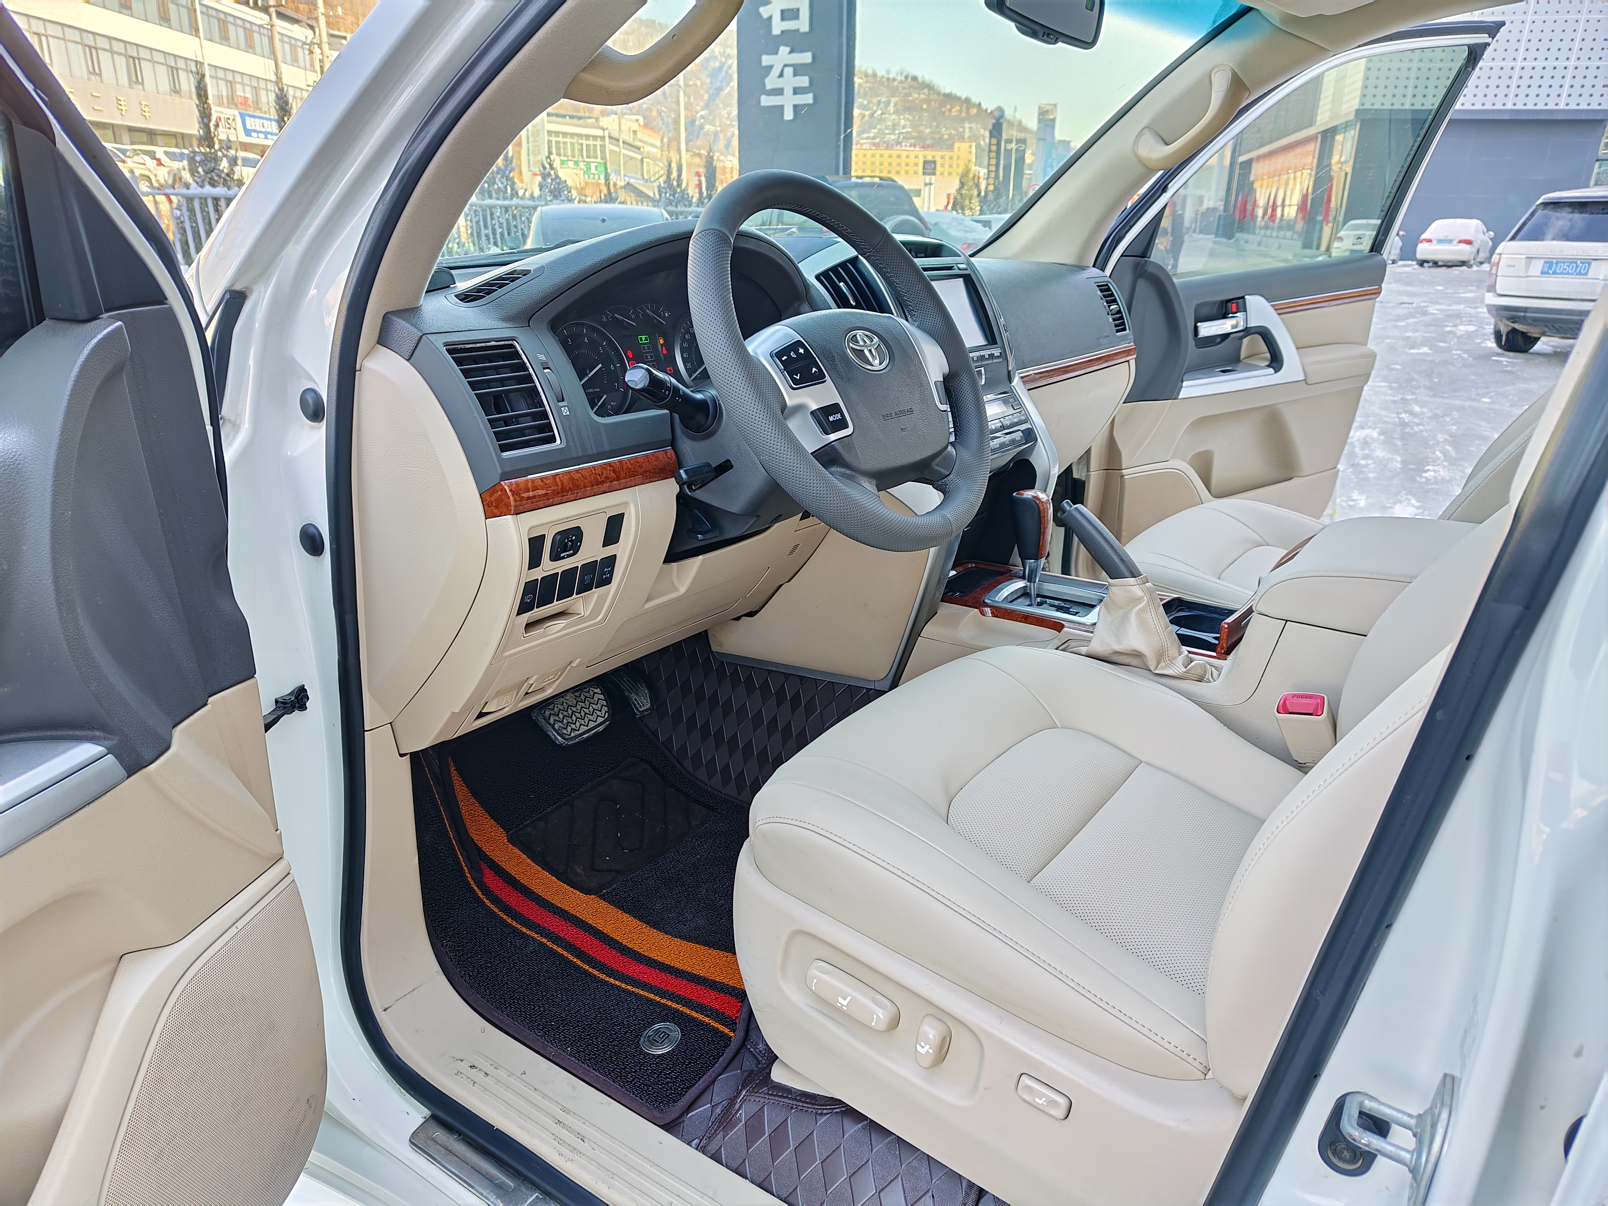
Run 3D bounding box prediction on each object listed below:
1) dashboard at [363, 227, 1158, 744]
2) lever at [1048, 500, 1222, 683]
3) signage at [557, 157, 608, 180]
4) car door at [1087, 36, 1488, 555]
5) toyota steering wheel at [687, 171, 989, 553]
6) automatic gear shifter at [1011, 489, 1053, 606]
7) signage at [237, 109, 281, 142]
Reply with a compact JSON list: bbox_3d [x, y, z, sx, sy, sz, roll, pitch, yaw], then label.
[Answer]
[{"bbox_3d":[0.073,-0.284,1.493,0.520,0.490,1.470,16,25,37],"label":"dashboard"},{"bbox_3d":[0.367,-0.015,1.181,0.195,0.175,0.085,16,25,37],"label":"lever"},{"bbox_3d":[-23.428,-45.991,113.214,5.800,1.700,0.200,-16,26,-39],"label":"signage"},{"bbox_3d":[0.993,-0.637,2.286,1.040,1.150,0.180,-12,23,-31],"label":"car door"},{"bbox_3d":[0.042,-0.228,1.014,0.110,0.388,0.388,-24,0,41],"label":"toyota steering wheel"},{"bbox_3d":[0.297,-0.070,1.355,0.060,0.160,0.055,16,25,37],"label":"automatic gear shifter"},{"bbox_3d":[-30.739,-26.928,60.587,0.200,1.400,6.000,0,20,-3],"label":"signage"}]

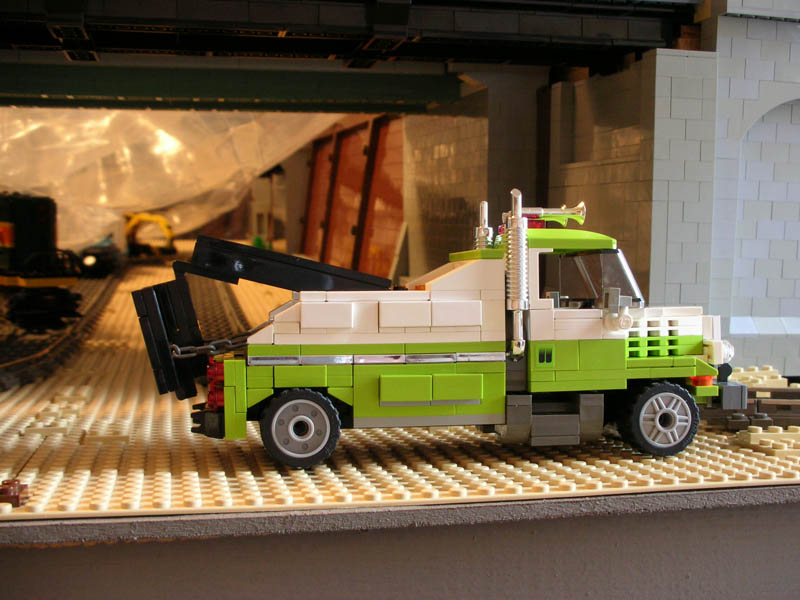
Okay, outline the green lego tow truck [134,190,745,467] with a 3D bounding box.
[{"bbox_3d":[0.014,0.008,0.353,0.199,0.086,0.061,0,1,-11],"label":"green lego tow truck"}]

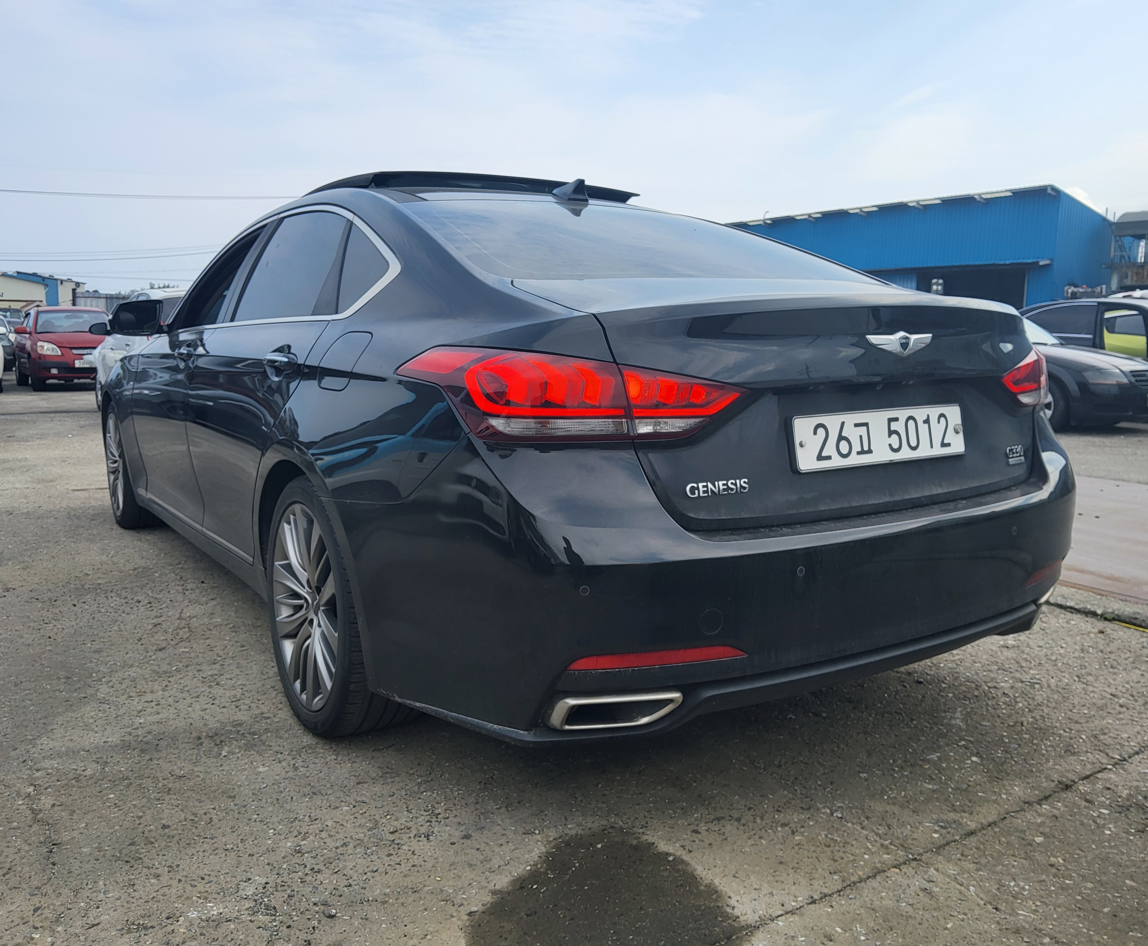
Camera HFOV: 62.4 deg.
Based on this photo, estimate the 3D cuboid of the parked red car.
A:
[{"bbox_3d":[-9.244,-2.335,17.536,1.700,1.470,4.100,-5,10,-33],"label":"parked red car"}]

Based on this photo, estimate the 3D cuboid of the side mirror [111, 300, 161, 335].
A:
[{"bbox_3d":[-1.711,-0.611,3.721,0.225,0.140,0.145,-5,10,-33],"label":"side mirror"}]

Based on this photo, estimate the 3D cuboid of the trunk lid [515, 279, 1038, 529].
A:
[{"bbox_3d":[0.502,-0.199,2.144,1.340,0.490,0.610,-5,10,-33],"label":"trunk lid"}]

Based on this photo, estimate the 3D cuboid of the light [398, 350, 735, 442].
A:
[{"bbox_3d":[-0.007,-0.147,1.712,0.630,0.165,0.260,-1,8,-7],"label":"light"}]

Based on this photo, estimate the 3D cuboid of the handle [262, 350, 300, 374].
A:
[{"bbox_3d":[-0.706,-0.268,2.275,0.055,0.050,0.235,-5,10,-33],"label":"handle"}]

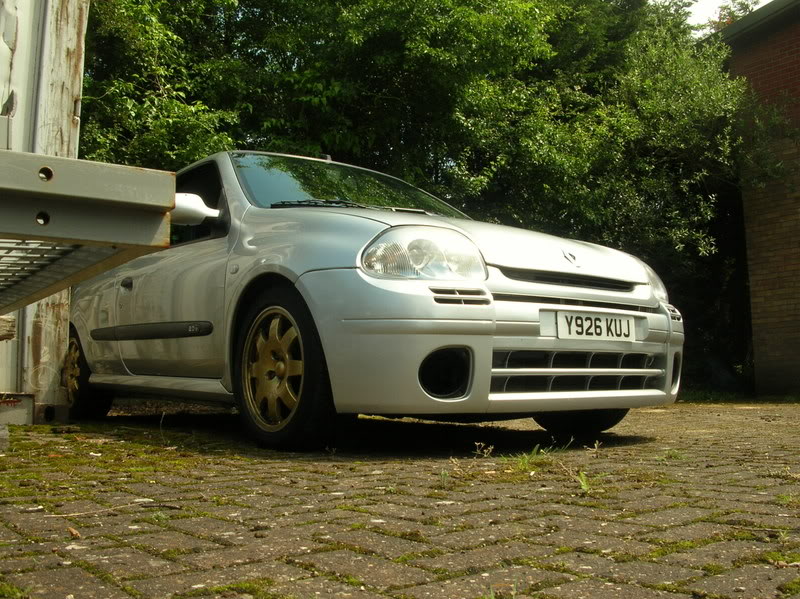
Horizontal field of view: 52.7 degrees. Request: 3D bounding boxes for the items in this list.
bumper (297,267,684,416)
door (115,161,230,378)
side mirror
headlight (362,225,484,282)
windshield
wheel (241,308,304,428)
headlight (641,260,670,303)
[{"bbox_3d":[0.492,0.159,2.900,1.620,0.475,0.560,4,-6,-37],"label":"bumper"},{"bbox_3d":[-0.975,-0.174,3.725,0.290,1.065,1.270,4,-6,-37],"label":"door"},{"bbox_3d":[-0.828,-0.368,3.246,0.220,0.135,0.130,4,-6,-37],"label":"side mirror"},{"bbox_3d":[0.065,-0.159,2.546,0.345,0.220,0.280,4,-6,-37],"label":"headlight"},{"bbox_3d":[-0.191,-0.513,3.862,1.360,0.130,0.830,4,26,-37],"label":"windshield"},{"bbox_3d":[-0.370,0.245,2.838,0.175,0.425,0.424,4,-6,-37],"label":"wheel"},{"bbox_3d":[0.974,-0.092,3.238,0.345,0.220,0.280,4,-6,-37],"label":"headlight"}]

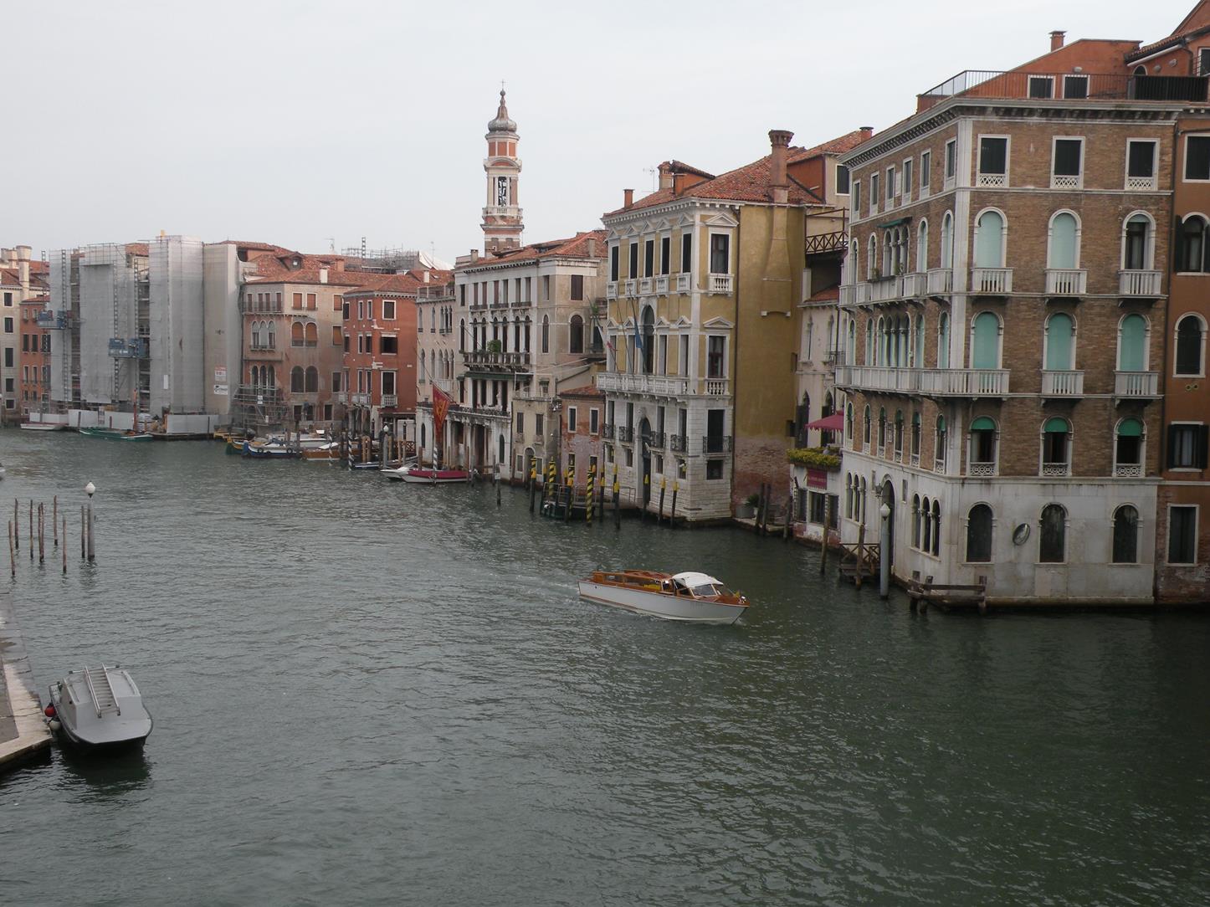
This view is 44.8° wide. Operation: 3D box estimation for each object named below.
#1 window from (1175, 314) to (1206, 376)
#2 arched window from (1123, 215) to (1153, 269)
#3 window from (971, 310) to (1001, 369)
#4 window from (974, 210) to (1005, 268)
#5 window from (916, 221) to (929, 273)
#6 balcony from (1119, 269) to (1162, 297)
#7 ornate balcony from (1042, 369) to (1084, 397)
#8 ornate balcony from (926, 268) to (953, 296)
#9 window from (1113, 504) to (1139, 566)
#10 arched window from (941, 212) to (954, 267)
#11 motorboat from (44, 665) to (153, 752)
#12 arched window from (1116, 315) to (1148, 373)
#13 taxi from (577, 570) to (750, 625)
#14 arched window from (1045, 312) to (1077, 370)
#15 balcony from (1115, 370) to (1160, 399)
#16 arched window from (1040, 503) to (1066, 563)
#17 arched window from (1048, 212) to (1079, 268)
[{"bbox_3d":[23.425,-4.358,58.905,1.282,2.451,0.250,1,4,-3],"label":"window"},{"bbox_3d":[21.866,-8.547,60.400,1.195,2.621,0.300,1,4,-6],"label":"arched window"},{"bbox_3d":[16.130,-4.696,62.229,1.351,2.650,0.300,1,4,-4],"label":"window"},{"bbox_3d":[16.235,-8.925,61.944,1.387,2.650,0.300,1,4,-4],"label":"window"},{"bbox_3d":[13.919,-8.861,63.909,0.300,2.557,1.375,1,4,-5],"label":"window"},{"bbox_3d":[21.199,-6.727,58.172,1.546,1.074,0.600,1,4,-3],"label":"balcony"},{"bbox_3d":[19.400,-2.990,62.250,1.615,1.115,0.600,1,4,-4],"label":"ornate balcony"},{"bbox_3d":[14.273,-7.317,62.634,0.600,1.100,1.700,1,4,-5],"label":"ornate balcony"},{"bbox_3d":[21.657,3.376,61.161,1.082,2.485,0.300,1,4,-6],"label":"window"},{"bbox_3d":[14.206,-8.659,60.554,0.300,2.496,1.446,1,4,-5],"label":"arched window"},{"bbox_3d":[-13.186,6.605,38.383,2.200,1.700,6.700,-1,4,-25],"label":"motorboat"},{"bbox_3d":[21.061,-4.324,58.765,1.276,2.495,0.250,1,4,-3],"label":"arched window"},{"bbox_3d":[2.547,5.397,58.092,2.250,1.800,8.850,-3,5,-40],"label":"taxi"},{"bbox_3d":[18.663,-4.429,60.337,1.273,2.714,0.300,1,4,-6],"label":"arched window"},{"bbox_3d":[21.894,-2.859,60.394,1.598,1.133,0.550,1,4,-6],"label":"balcony"},{"bbox_3d":[19.243,3.445,63.036,1.245,2.570,0.300,1,4,-4],"label":"arched window"},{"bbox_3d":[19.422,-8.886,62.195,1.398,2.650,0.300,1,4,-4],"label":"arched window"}]

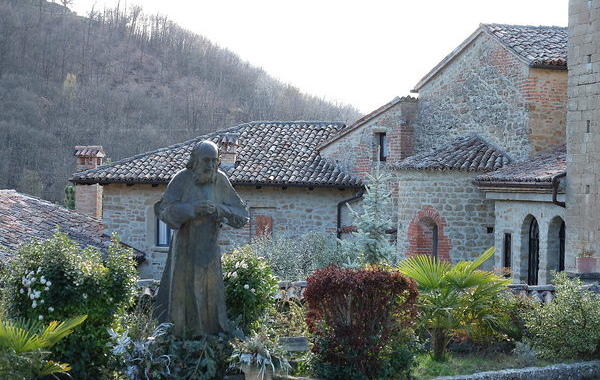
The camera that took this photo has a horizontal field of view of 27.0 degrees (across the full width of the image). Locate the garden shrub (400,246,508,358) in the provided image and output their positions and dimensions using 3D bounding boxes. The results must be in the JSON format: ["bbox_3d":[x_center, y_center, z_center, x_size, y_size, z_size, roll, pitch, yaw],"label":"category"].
[{"bbox_3d":[1.449,1.072,11.800,1.040,1.080,0.950,0,1,0],"label":"garden shrub"}]

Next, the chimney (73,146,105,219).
[{"bbox_3d":[-6.400,-0.182,38.000,0.750,2.300,0.700,0,1,9],"label":"chimney"}]

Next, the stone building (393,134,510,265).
[{"bbox_3d":[3.709,0.554,30.800,3.500,3.800,2.300,1,1,37],"label":"stone building"}]

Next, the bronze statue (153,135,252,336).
[{"bbox_3d":[-0.867,0.440,11.000,0.780,1.760,0.560,0,1,-20],"label":"bronze statue"}]

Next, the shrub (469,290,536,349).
[{"bbox_3d":[2.025,1.295,12.500,0.700,0.600,0.600,0,1,0],"label":"shrub"}]

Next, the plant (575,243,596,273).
[{"bbox_3d":[5.254,1.242,23.000,0.400,0.550,0.380,1,1,18],"label":"plant"}]

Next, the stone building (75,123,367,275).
[{"bbox_3d":[-1.745,0.198,39.300,8.400,4.800,8.200,0,1,9],"label":"stone building"}]

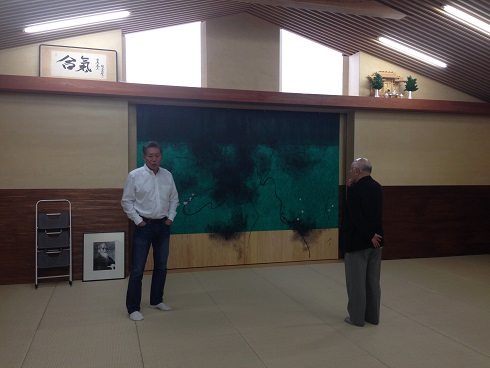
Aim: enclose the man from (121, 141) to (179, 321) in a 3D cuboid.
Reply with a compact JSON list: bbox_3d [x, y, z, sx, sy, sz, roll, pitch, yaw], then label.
[{"bbox_3d":[-0.972,0.446,4.805,0.560,1.773,0.400,-1,2,-31],"label":"man"}]

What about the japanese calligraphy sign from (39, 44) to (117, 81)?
[{"bbox_3d":[-2.222,-1.592,6.301,1.012,0.487,0.030,0,-3,-17],"label":"japanese calligraphy sign"}]

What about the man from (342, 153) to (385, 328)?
[{"bbox_3d":[1.144,0.547,4.551,0.480,1.610,0.380,-2,3,-45],"label":"man"}]

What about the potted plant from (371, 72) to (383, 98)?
[{"bbox_3d":[2.102,-1.569,7.425,0.185,0.401,0.157,0,2,-17],"label":"potted plant"}]

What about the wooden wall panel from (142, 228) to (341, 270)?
[{"bbox_3d":[-0.008,0.992,7.215,3.209,0.512,0.040,0,2,-17],"label":"wooden wall panel"}]

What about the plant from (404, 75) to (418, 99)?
[{"bbox_3d":[2.701,-1.572,7.603,0.215,0.399,0.183,0,2,-17],"label":"plant"}]

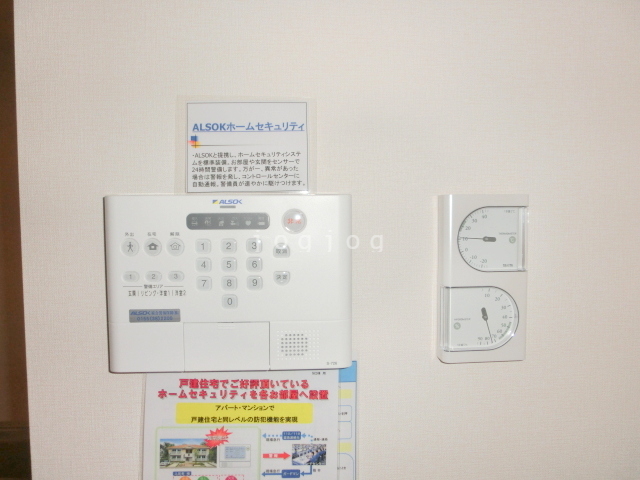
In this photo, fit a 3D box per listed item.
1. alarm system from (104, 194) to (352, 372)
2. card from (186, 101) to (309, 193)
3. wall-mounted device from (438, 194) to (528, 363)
[{"bbox_3d":[-0.089,0.043,0.449,0.241,0.176,0.030,0,3,-3],"label":"alarm system"},{"bbox_3d":[-0.076,-0.098,0.469,0.126,0.095,0.005,0,3,-2],"label":"card"},{"bbox_3d":[0.173,0.041,0.474,0.085,0.175,0.027,0,3,-2],"label":"wall-mounted device"}]

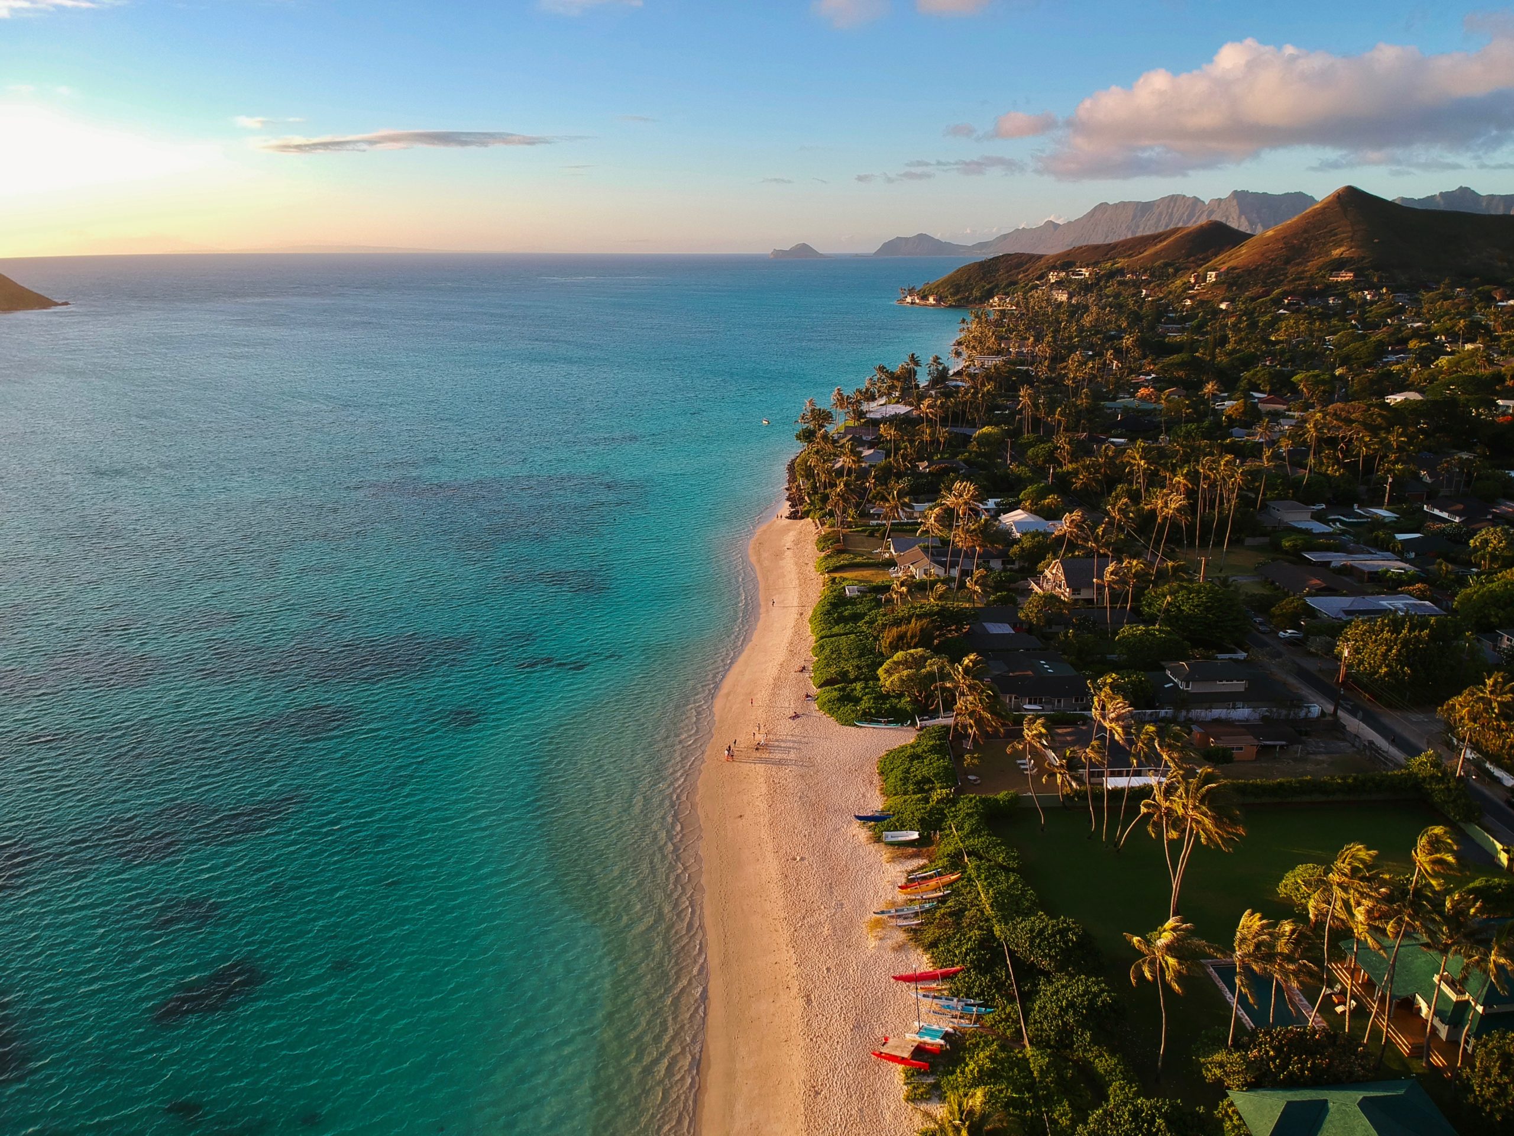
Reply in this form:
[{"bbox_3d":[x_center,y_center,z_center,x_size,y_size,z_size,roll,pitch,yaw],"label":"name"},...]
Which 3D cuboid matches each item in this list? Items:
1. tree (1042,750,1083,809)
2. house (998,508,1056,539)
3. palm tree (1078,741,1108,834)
[{"bbox_3d":[37.650,26.180,135.510,5.080,8.120,4.800,0,16,0],"label":"tree"},{"bbox_3d":[64.680,-10.097,260.982,10.560,5.800,17.160,-1,16,-3],"label":"house"},{"bbox_3d":[38.758,25.455,127.171,3.412,12.166,3.412,0,16,0],"label":"palm tree"}]

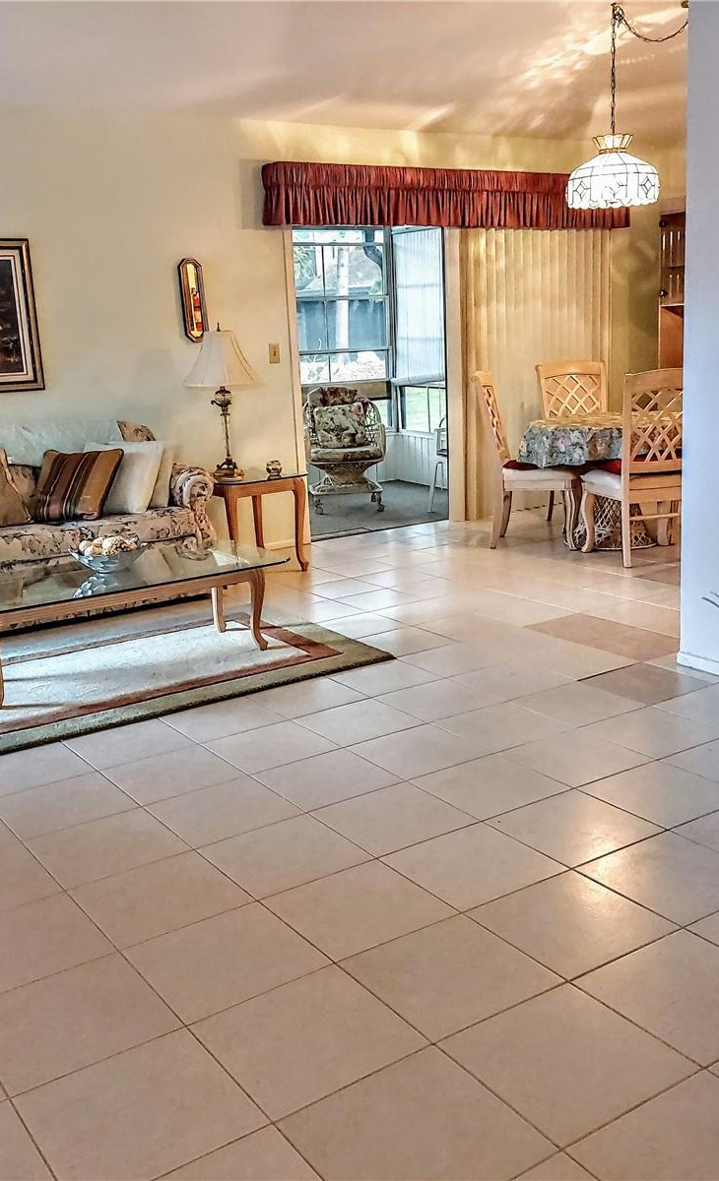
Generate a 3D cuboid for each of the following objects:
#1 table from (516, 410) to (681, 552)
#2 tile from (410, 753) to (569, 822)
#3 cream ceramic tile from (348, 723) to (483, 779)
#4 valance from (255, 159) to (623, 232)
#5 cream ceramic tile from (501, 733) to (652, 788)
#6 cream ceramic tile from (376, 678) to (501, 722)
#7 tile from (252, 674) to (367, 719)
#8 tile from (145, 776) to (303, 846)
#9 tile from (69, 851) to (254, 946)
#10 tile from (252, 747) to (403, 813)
[{"bbox_3d":[1.500,-0.641,6.367,1.078,0.725,1.078,-2,13,1],"label":"table"},{"bbox_3d":[0.379,0.564,3.140,0.336,0.010,0.336,-11,16,-33],"label":"tile"},{"bbox_3d":[0.183,0.505,3.392,0.335,0.010,0.335,-11,16,-33],"label":"cream ceramic tile"},{"bbox_3d":[0.680,-2.502,7.025,2.898,0.354,0.152,-11,16,-33],"label":"valance"},{"bbox_3d":[0.661,0.510,3.317,0.336,0.010,0.336,-11,16,-33],"label":"cream ceramic tile"},{"bbox_3d":[0.278,0.388,3.825,0.333,0.010,0.330,-11,16,-33],"label":"cream ceramic tile"},{"bbox_3d":[-0.195,0.396,3.933,0.335,0.010,0.335,-11,16,-33],"label":"tile"},{"bbox_3d":[-0.375,0.617,3.027,0.335,0.010,0.335,-11,15,-33],"label":"tile"},{"bbox_3d":[-0.466,0.721,2.558,0.333,0.010,0.330,-11,16,-33],"label":"tile"},{"bbox_3d":[-0.098,0.560,3.207,0.335,0.010,0.335,-11,16,-33],"label":"tile"}]

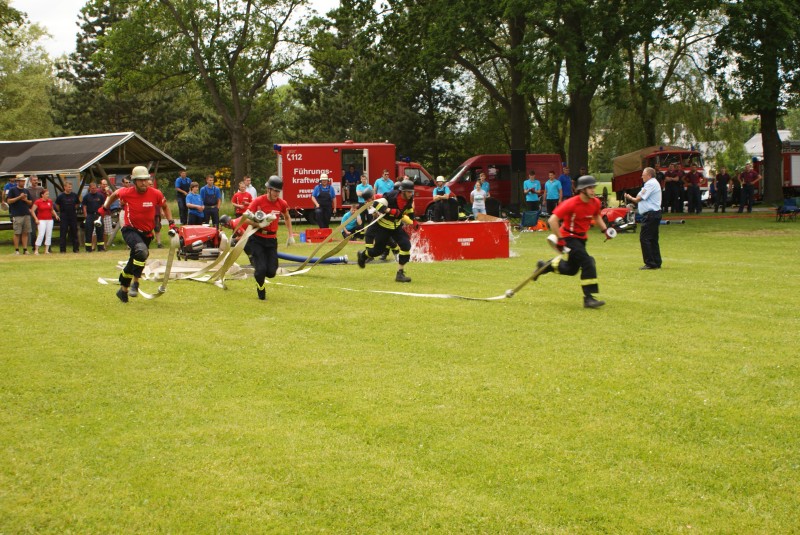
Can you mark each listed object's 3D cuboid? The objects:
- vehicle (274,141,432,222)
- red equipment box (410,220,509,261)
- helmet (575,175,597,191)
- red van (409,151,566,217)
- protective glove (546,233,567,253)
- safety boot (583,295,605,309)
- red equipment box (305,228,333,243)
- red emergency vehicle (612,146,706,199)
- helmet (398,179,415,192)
[{"bbox_3d":[-1.274,-3.215,44.000,6.550,3.000,2.150,0,4,-6],"label":"vehicle"},{"bbox_3d":[1.190,-0.575,24.900,2.100,0.800,1.000,-2,5,-24],"label":"red equipment box"},{"bbox_3d":[2.408,-1.096,14.950,0.285,0.180,0.240,-2,3,24],"label":"helmet"},{"bbox_3d":[3.967,-3.292,47.300,5.200,2.600,1.980,-1,4,-8],"label":"red van"},{"bbox_3d":[2.028,-0.303,14.800,0.180,0.150,0.120,17,8,13],"label":"protective glove"},{"bbox_3d":[2.522,0.445,15.000,0.290,0.180,0.110,-4,3,12],"label":"safety boot"},{"bbox_3d":[-2.100,-0.833,30.100,0.680,0.360,0.450,0,4,0],"label":"red equipment box"},{"bbox_3d":[11.398,-3.909,50.800,2.370,2.700,5.700,-1,2,-8],"label":"red emergency vehicle"},{"bbox_3d":[0.117,-1.321,18.800,0.240,0.175,0.280,-4,11,-45],"label":"helmet"}]

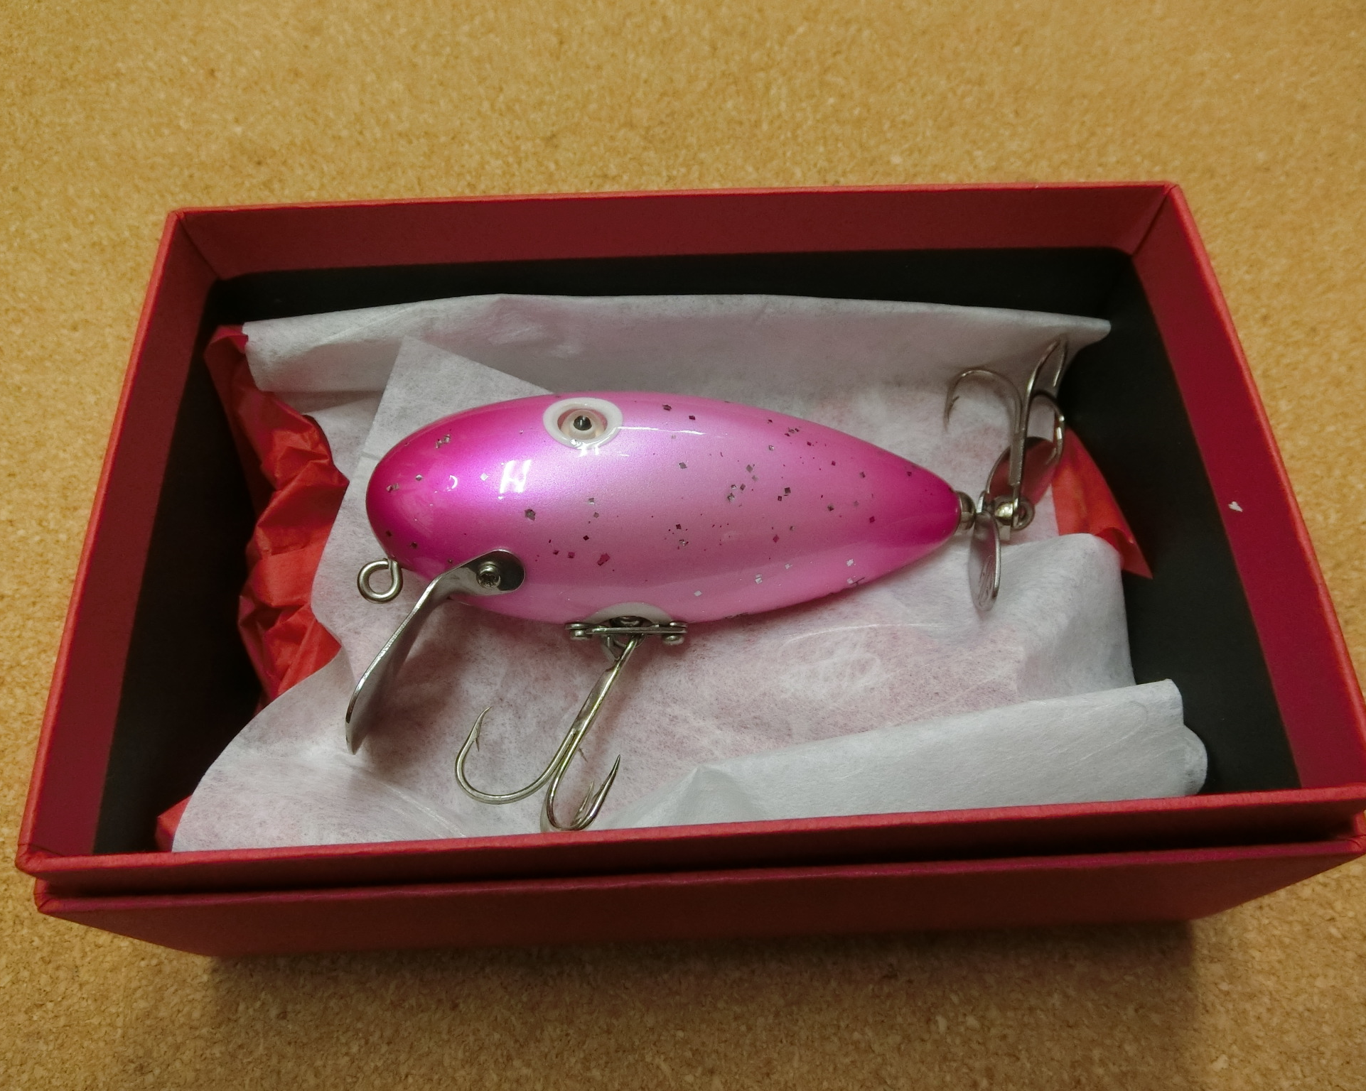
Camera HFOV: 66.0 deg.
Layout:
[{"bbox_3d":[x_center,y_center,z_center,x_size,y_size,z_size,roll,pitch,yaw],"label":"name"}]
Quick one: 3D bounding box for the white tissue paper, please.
[{"bbox_3d":[0.001,0.003,0.155,0.134,0.024,0.082,-2,62,-2],"label":"white tissue paper"}]

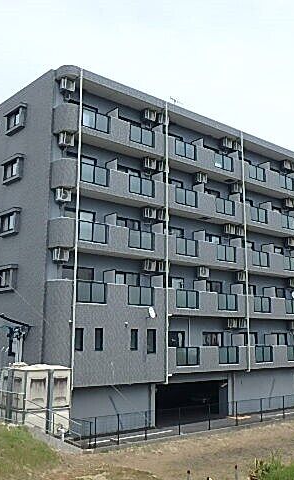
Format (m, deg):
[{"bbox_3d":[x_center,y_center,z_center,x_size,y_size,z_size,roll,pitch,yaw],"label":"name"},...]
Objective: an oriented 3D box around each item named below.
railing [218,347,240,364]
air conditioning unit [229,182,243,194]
[{"bbox_3d":[4.601,6.434,29.846,1.580,0.910,0.080,9,-14,-38],"label":"railing"},{"bbox_3d":[5.652,-3.245,33.899,0.790,0.550,0.290,9,-14,-41],"label":"air conditioning unit"}]

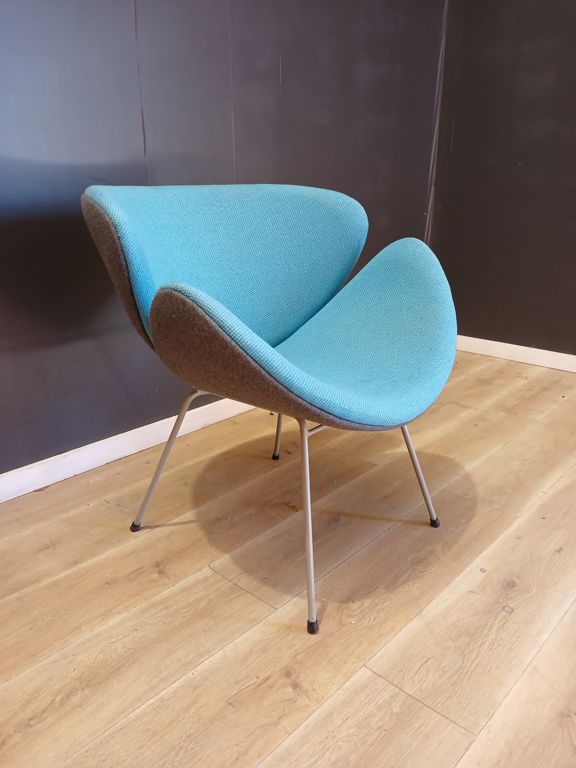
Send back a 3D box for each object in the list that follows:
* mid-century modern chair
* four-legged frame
[{"bbox_3d":[-0.020,-0.031,1.338,0.711,0.784,0.814,15,24,38],"label":"mid-century modern chair"},{"bbox_3d":[-0.001,0.172,1.389,0.553,0.367,0.521,15,24,38],"label":"four-legged frame"}]

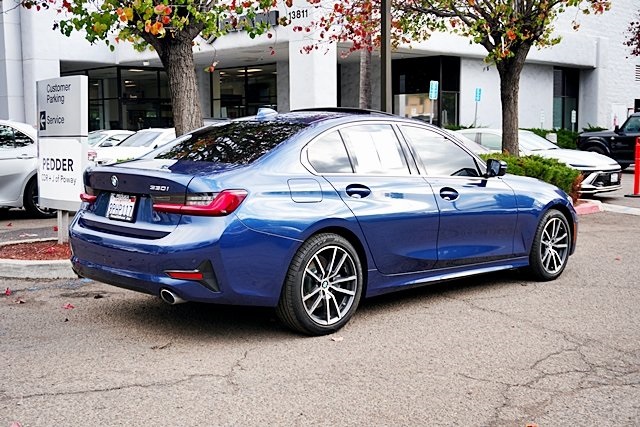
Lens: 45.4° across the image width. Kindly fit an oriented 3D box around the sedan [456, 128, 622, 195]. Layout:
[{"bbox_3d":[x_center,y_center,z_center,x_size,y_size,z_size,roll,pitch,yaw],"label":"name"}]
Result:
[{"bbox_3d":[3.600,-1.118,16.000,1.850,1.430,4.820,-6,8,-44],"label":"sedan"}]

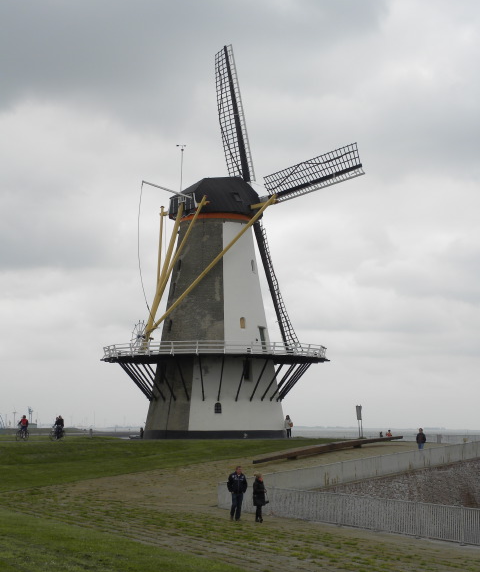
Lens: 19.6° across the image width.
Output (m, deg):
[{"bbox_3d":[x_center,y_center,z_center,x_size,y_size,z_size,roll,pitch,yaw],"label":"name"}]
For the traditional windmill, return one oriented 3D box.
[{"bbox_3d":[-1.699,-3.482,99.379,16.000,28.600,23.000,4,-7,-33],"label":"traditional windmill"}]

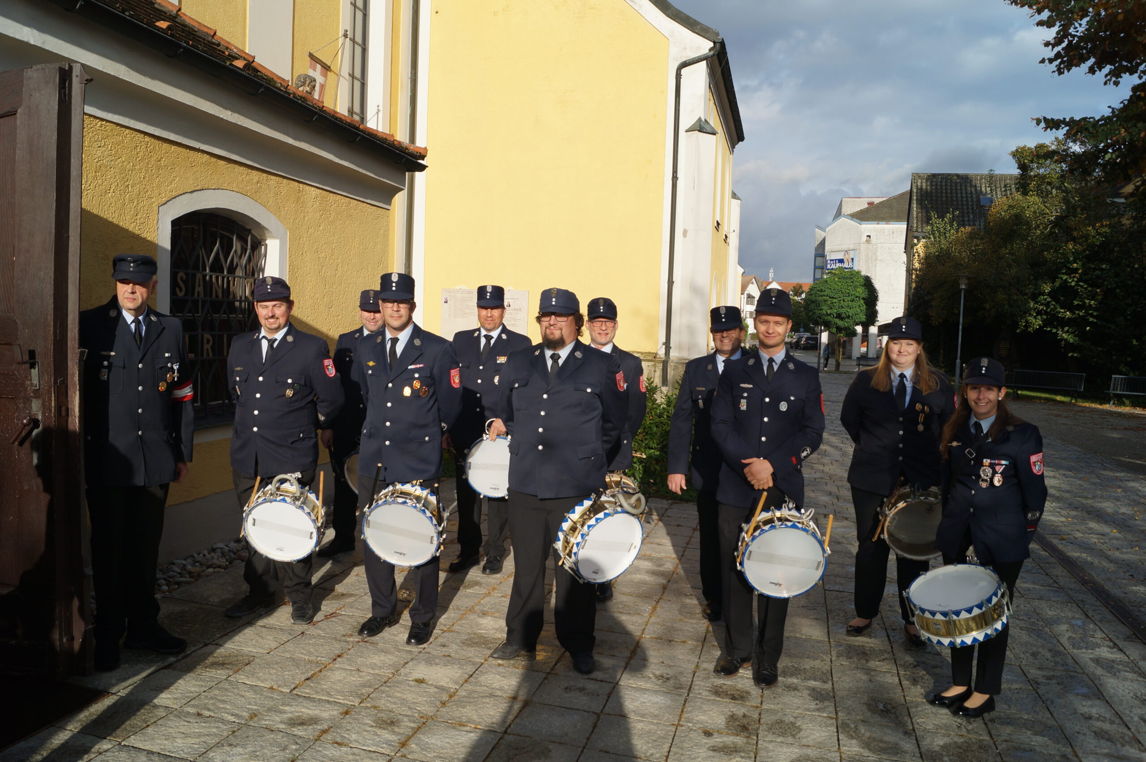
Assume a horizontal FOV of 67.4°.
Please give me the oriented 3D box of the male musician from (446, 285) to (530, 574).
[{"bbox_3d":[-0.539,0.298,5.716,0.550,1.872,0.400,3,3,10],"label":"male musician"}]

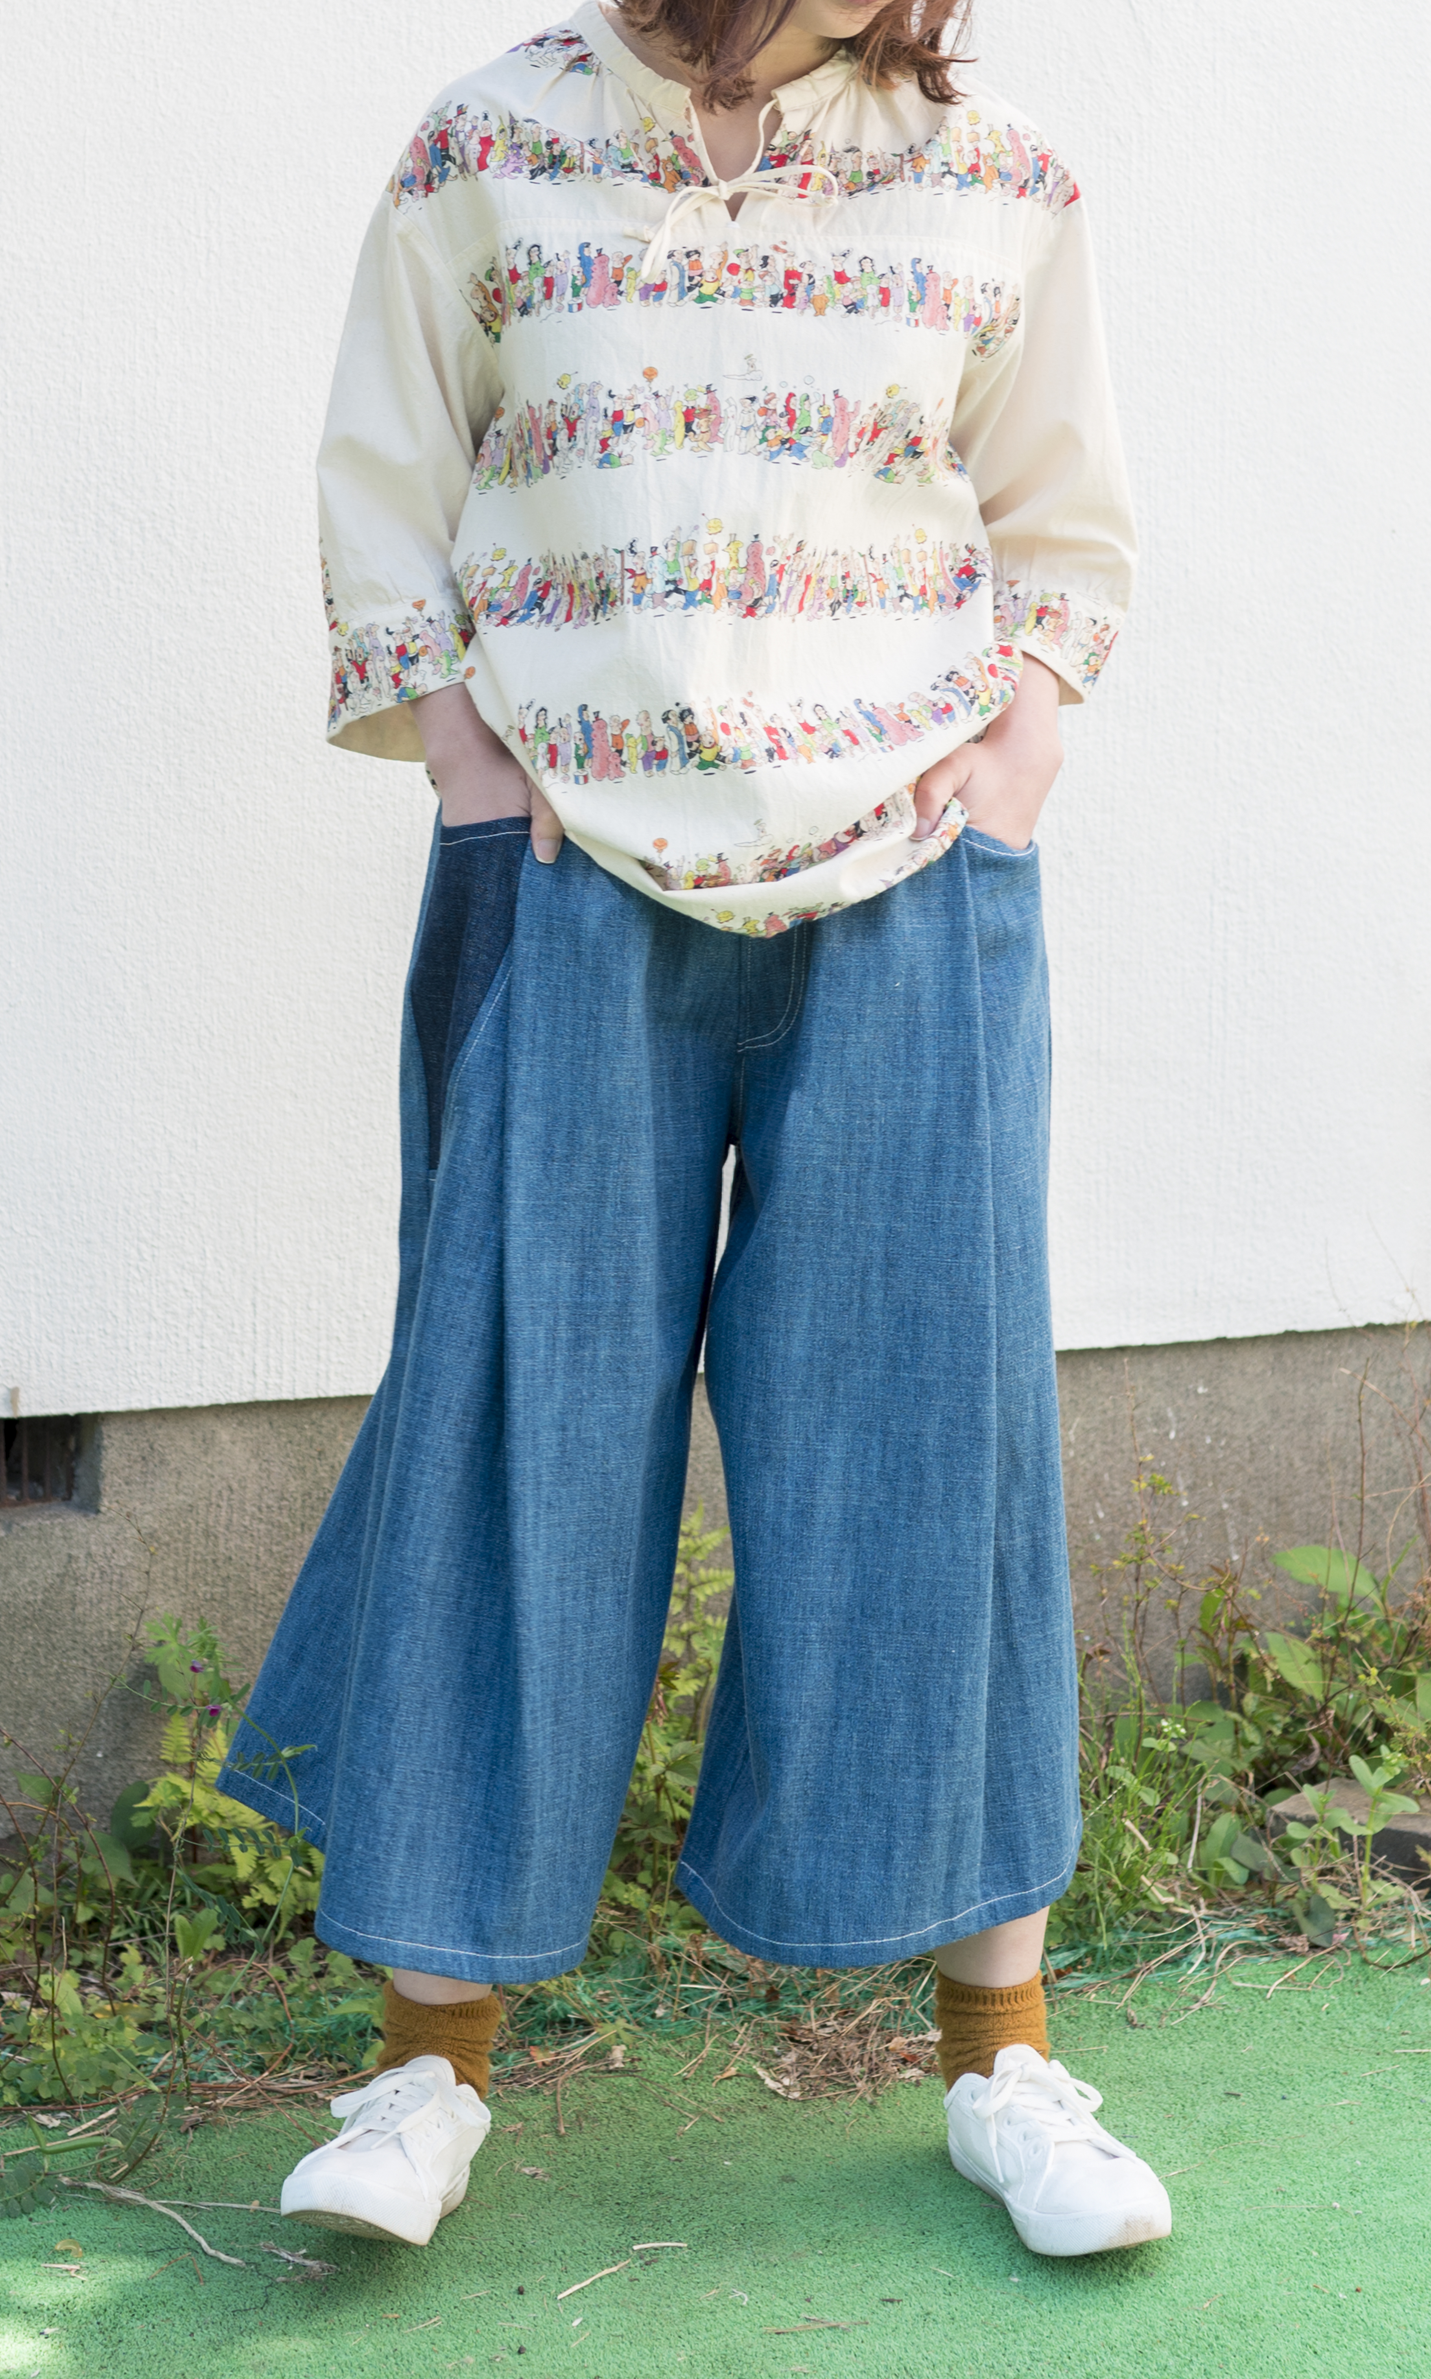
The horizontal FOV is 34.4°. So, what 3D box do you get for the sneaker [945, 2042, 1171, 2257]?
[{"bbox_3d":[0.222,0.629,1.550,0.100,0.112,0.247,-1,3,-14],"label":"sneaker"}]

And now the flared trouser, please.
[{"bbox_3d":[-0.056,0.097,1.538,0.585,0.780,0.360,0,3,0],"label":"flared trouser"}]

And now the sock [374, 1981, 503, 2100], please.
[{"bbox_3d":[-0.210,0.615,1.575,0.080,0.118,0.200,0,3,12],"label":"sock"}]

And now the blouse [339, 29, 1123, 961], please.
[{"bbox_3d":[0.007,-0.455,1.466,0.530,0.590,0.300,0,3,0],"label":"blouse"}]

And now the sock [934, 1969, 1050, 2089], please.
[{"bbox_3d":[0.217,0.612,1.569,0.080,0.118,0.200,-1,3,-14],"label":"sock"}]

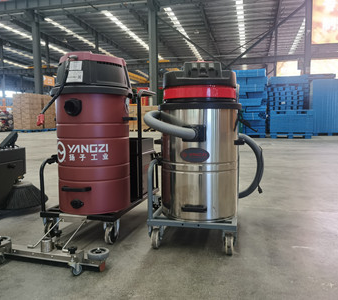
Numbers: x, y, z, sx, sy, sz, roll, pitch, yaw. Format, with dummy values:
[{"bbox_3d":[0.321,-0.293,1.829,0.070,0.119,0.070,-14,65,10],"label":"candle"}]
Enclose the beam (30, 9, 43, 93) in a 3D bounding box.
[{"bbox_3d":[-6.667,-4.099,17.154,0.360,6.200,0.360,1,6,13],"label":"beam"}]

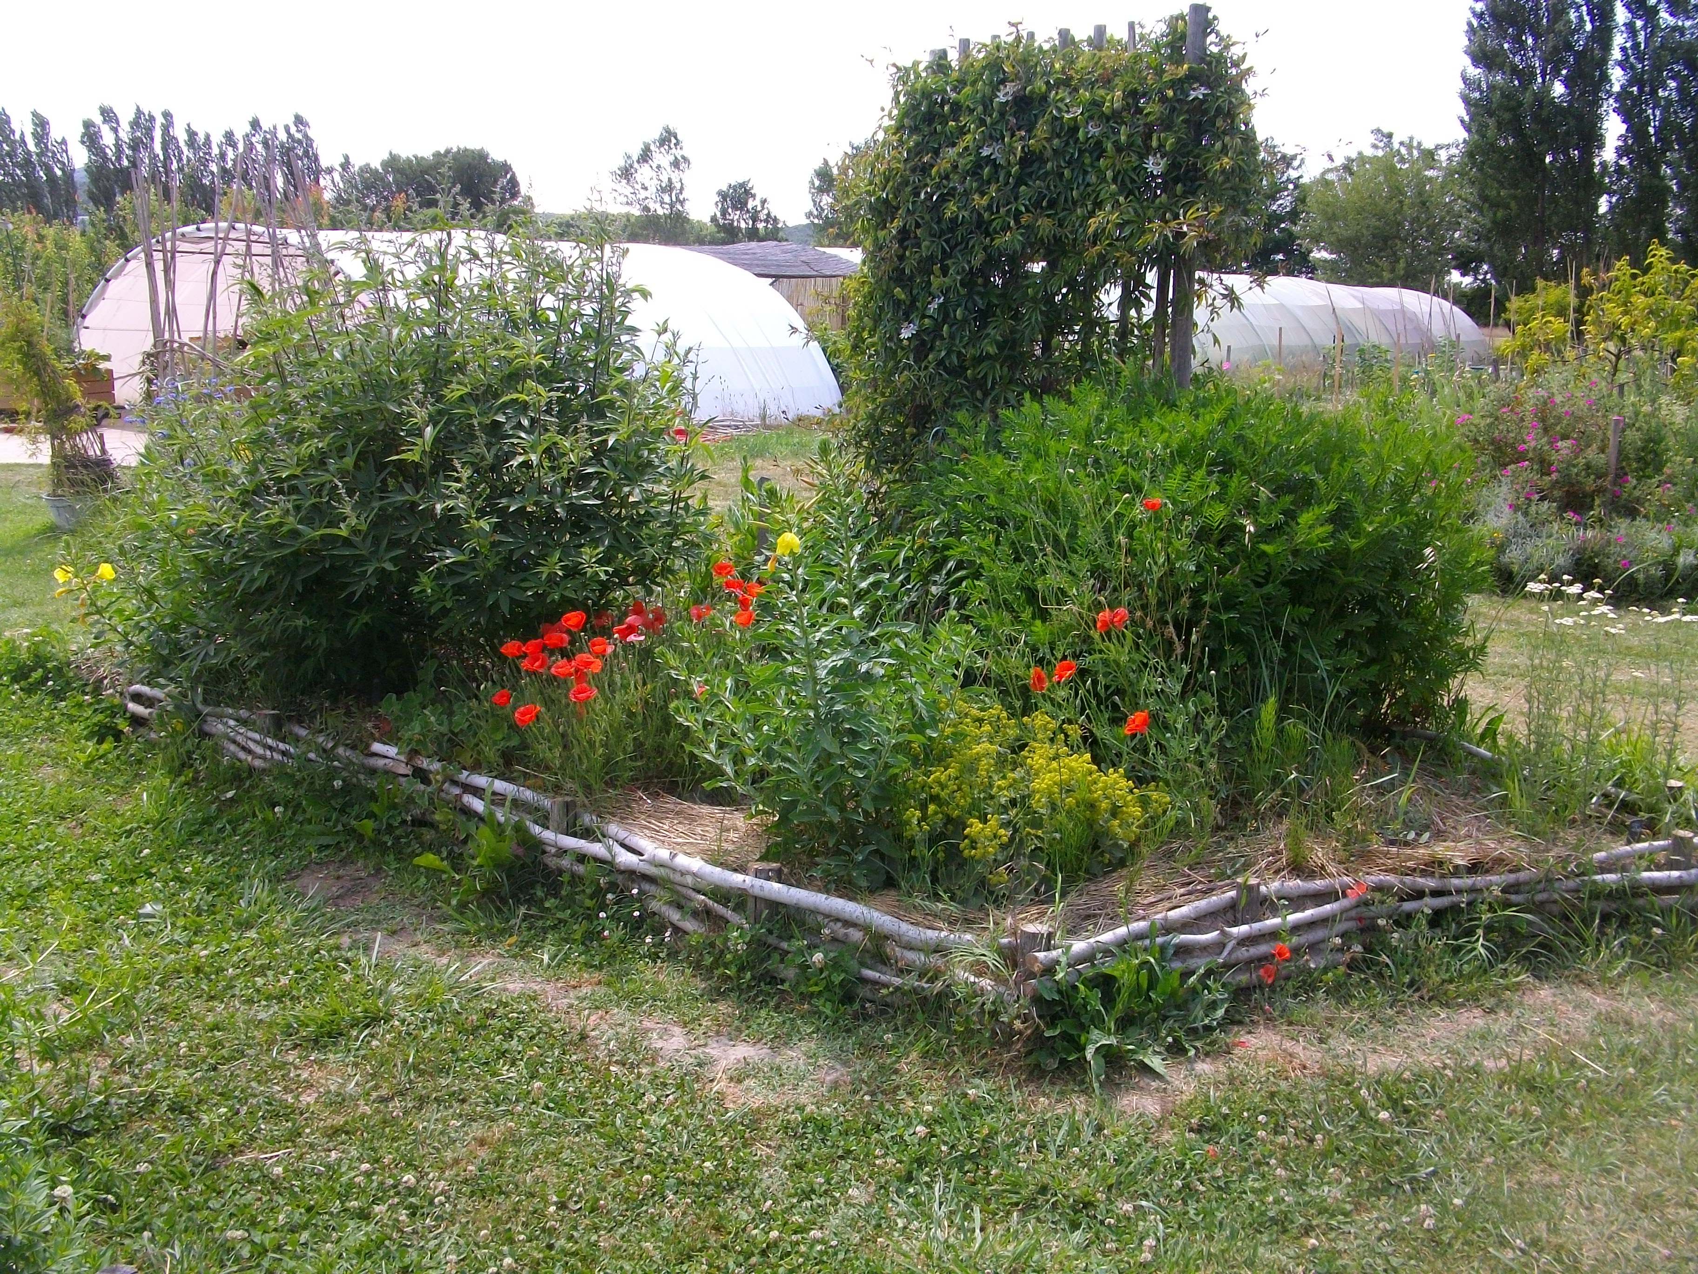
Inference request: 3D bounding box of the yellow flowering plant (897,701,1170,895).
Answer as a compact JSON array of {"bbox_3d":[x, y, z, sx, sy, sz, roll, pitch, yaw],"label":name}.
[{"bbox_3d":[0.467,0.407,4.129,0.670,0.450,0.550,0,11,0],"label":"yellow flowering plant"}]

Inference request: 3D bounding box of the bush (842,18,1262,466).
[{"bbox_3d":[0.818,-1.121,6.403,1.700,2.500,0.750,6,13,26],"label":"bush"}]

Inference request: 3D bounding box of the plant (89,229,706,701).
[{"bbox_3d":[-1.795,-0.688,6.290,2.350,1.800,1.900,-3,12,-16],"label":"plant"}]

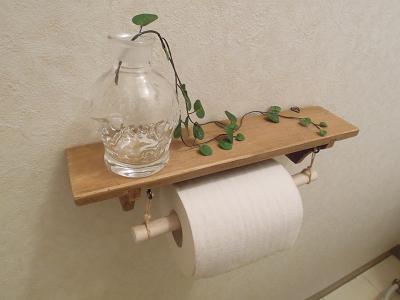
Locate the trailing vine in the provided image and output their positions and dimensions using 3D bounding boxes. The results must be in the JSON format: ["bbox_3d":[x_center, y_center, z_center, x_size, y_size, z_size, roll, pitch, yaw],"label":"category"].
[{"bbox_3d":[0.039,-0.055,0.228,0.214,0.104,0.044,-12,41,-25],"label":"trailing vine"}]

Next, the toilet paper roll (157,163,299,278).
[{"bbox_3d":[0.028,0.065,0.285,0.114,0.094,0.094,-10,40,-24],"label":"toilet paper roll"}]

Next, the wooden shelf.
[{"bbox_3d":[0.032,-0.008,0.259,0.283,0.008,0.056,-12,41,-25],"label":"wooden shelf"}]

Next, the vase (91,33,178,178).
[{"bbox_3d":[-0.043,-0.030,0.191,0.058,0.091,0.058,-12,41,-25],"label":"vase"}]

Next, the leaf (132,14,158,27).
[{"bbox_3d":[-0.032,-0.075,0.161,0.015,0.006,0.011,-12,41,-25],"label":"leaf"}]

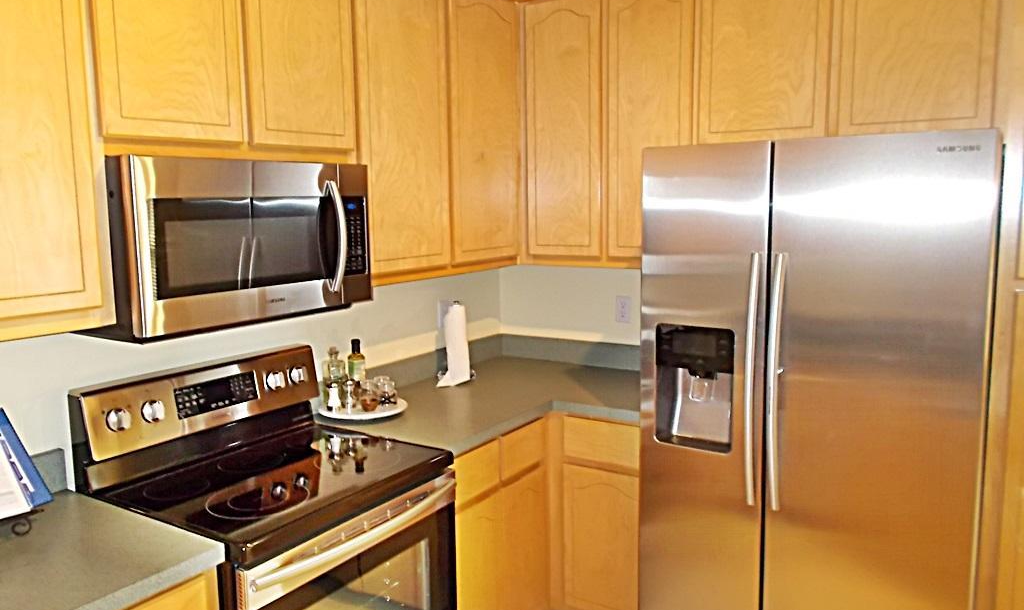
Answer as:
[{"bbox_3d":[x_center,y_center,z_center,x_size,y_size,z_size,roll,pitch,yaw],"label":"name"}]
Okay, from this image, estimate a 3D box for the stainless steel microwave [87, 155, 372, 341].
[{"bbox_3d":[-0.784,-0.176,2.114,0.418,0.418,0.750,4,9,32],"label":"stainless steel microwave"}]

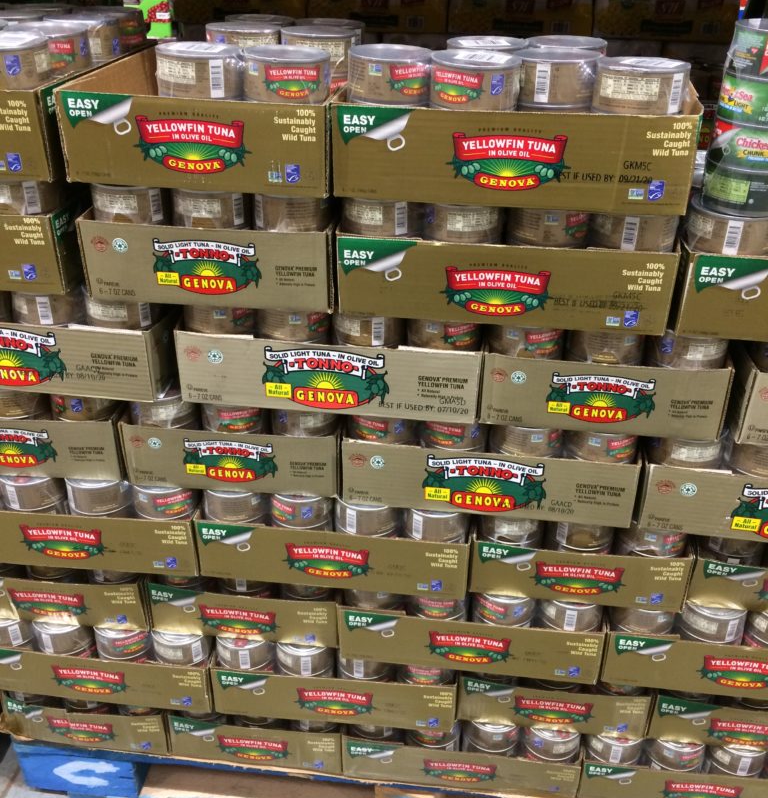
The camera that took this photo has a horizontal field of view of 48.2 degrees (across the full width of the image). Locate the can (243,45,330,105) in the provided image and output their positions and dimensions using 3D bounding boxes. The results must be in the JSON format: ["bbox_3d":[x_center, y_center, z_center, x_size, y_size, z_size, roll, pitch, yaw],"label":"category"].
[{"bbox_3d":[-0.097,-0.325,0.864,0.087,0.044,0.087,1,30,-1],"label":"can"}]

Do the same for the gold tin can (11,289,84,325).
[{"bbox_3d":[-0.407,-0.126,1.045,0.086,0.044,0.086,1,30,-1],"label":"gold tin can"}]

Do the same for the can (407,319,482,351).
[{"bbox_3d":[0.070,-0.092,0.990,0.087,0.044,0.087,1,30,-1],"label":"can"}]

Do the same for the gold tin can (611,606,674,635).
[{"bbox_3d":[0.352,0.279,1.173,0.086,0.044,0.086,4,30,5],"label":"gold tin can"}]

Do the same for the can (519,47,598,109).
[{"bbox_3d":[0.172,-0.323,0.862,0.087,0.044,0.087,4,30,5],"label":"can"}]

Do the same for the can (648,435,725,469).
[{"bbox_3d":[0.367,0.046,1.045,0.086,0.044,0.086,4,30,5],"label":"can"}]

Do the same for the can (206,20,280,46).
[{"bbox_3d":[-0.167,-0.422,1.029,0.086,0.044,0.086,1,30,-1],"label":"can"}]

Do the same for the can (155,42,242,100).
[{"bbox_3d":[-0.192,-0.341,0.893,0.086,0.043,0.086,1,29,-1],"label":"can"}]

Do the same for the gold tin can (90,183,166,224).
[{"bbox_3d":[-0.283,-0.227,0.951,0.087,0.044,0.087,1,30,-1],"label":"gold tin can"}]

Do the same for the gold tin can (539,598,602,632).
[{"bbox_3d":[0.255,0.274,1.177,0.086,0.044,0.086,4,30,5],"label":"gold tin can"}]

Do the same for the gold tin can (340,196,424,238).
[{"bbox_3d":[-0.001,-0.208,0.953,0.086,0.043,0.086,1,29,-1],"label":"gold tin can"}]

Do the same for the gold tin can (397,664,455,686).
[{"bbox_3d":[0.059,0.356,1.214,0.086,0.043,0.086,1,29,-1],"label":"gold tin can"}]

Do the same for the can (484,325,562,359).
[{"bbox_3d":[0.163,-0.085,0.983,0.087,0.044,0.087,4,30,5],"label":"can"}]

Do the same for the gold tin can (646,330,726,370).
[{"bbox_3d":[0.345,-0.070,0.979,0.086,0.044,0.086,4,30,5],"label":"gold tin can"}]

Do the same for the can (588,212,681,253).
[{"bbox_3d":[0.266,-0.187,0.909,0.087,0.044,0.087,4,30,5],"label":"can"}]

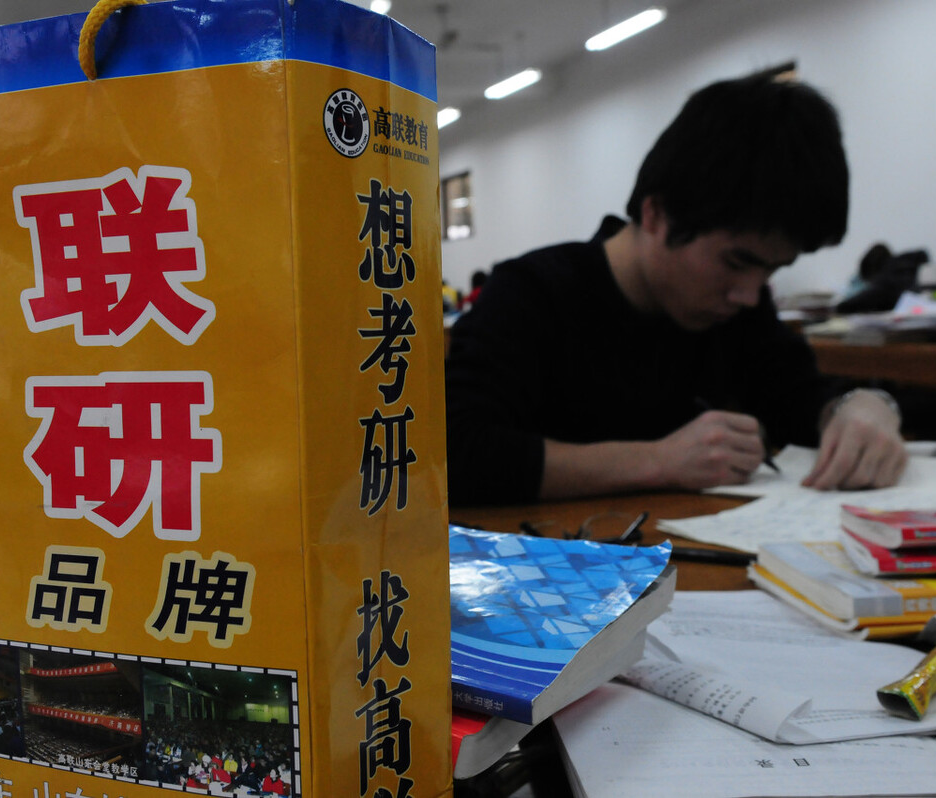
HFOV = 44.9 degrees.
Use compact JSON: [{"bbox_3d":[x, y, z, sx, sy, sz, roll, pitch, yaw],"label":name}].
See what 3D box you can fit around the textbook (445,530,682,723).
[{"bbox_3d":[-0.016,0.127,0.696,0.238,0.022,0.170,2,20,36],"label":"textbook"}]

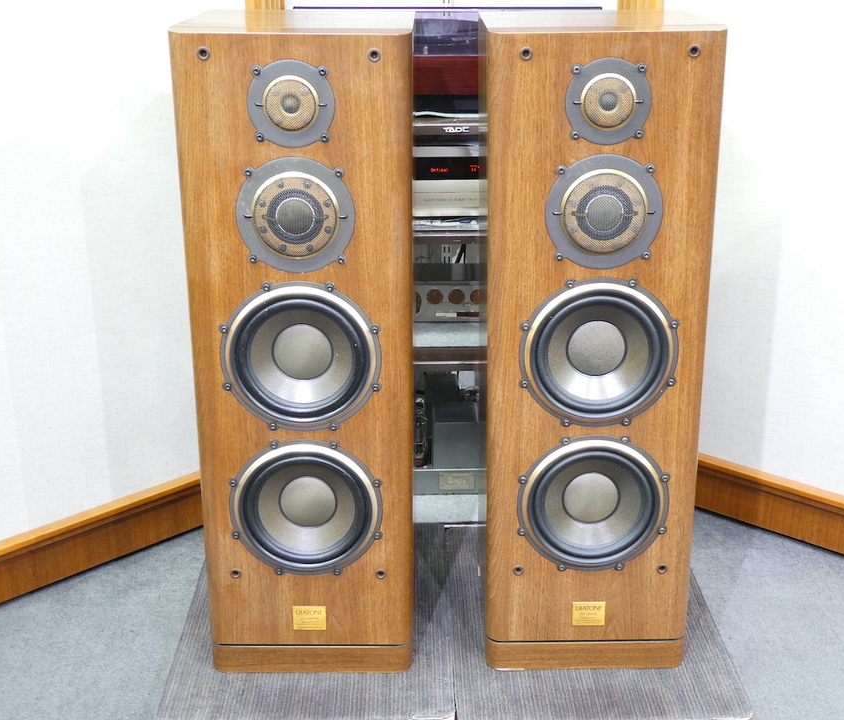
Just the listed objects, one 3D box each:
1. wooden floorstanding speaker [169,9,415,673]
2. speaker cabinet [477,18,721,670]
[{"bbox_3d":[-0.173,-0.021,1.745,0.317,0.981,0.348,0,22,0],"label":"wooden floorstanding speaker"},{"bbox_3d":[0.257,-0.026,1.761,0.317,0.981,0.348,-1,21,1],"label":"speaker cabinet"}]

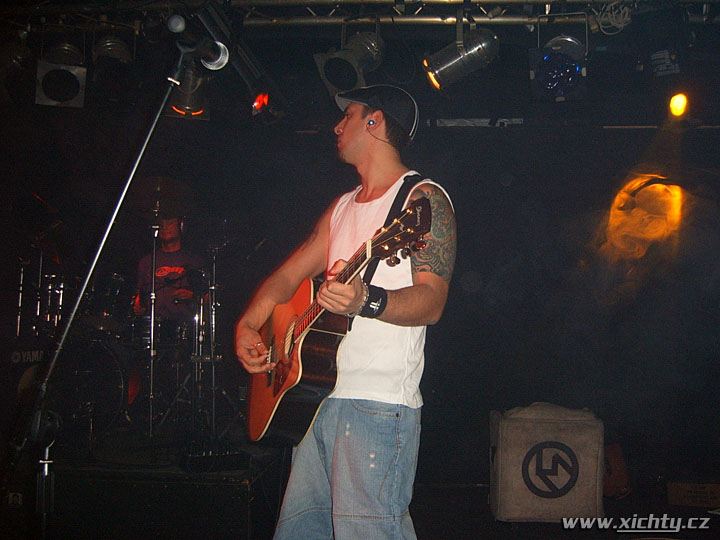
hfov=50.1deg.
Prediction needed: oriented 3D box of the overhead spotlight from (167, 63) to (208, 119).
[{"bbox_3d":[-0.983,-1.066,4.365,0.250,0.420,0.250,-1,38,-7],"label":"overhead spotlight"}]

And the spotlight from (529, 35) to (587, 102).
[{"bbox_3d":[1.018,-1.099,4.084,0.250,0.250,0.420,-1,38,3],"label":"spotlight"}]

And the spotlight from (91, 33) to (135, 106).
[{"bbox_3d":[-1.377,-1.167,4.336,0.250,0.420,0.250,1,-43,-15],"label":"spotlight"}]

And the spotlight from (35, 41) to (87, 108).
[{"bbox_3d":[-1.714,-1.142,4.355,0.250,0.420,0.250,-2,-48,-29],"label":"spotlight"}]

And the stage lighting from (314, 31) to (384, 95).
[{"bbox_3d":[-0.014,-1.220,4.395,0.250,0.250,0.420,-4,32,37],"label":"stage lighting"}]

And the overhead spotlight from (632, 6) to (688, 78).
[{"bbox_3d":[1.583,-1.253,4.122,0.250,0.420,0.250,-2,-48,14],"label":"overhead spotlight"}]

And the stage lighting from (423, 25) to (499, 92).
[{"bbox_3d":[0.609,-1.285,4.512,0.420,0.250,0.250,-27,-5,0],"label":"stage lighting"}]

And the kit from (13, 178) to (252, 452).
[{"bbox_3d":[-1.461,0.283,4.900,1.450,1.500,1.250,-2,-5,12],"label":"kit"}]

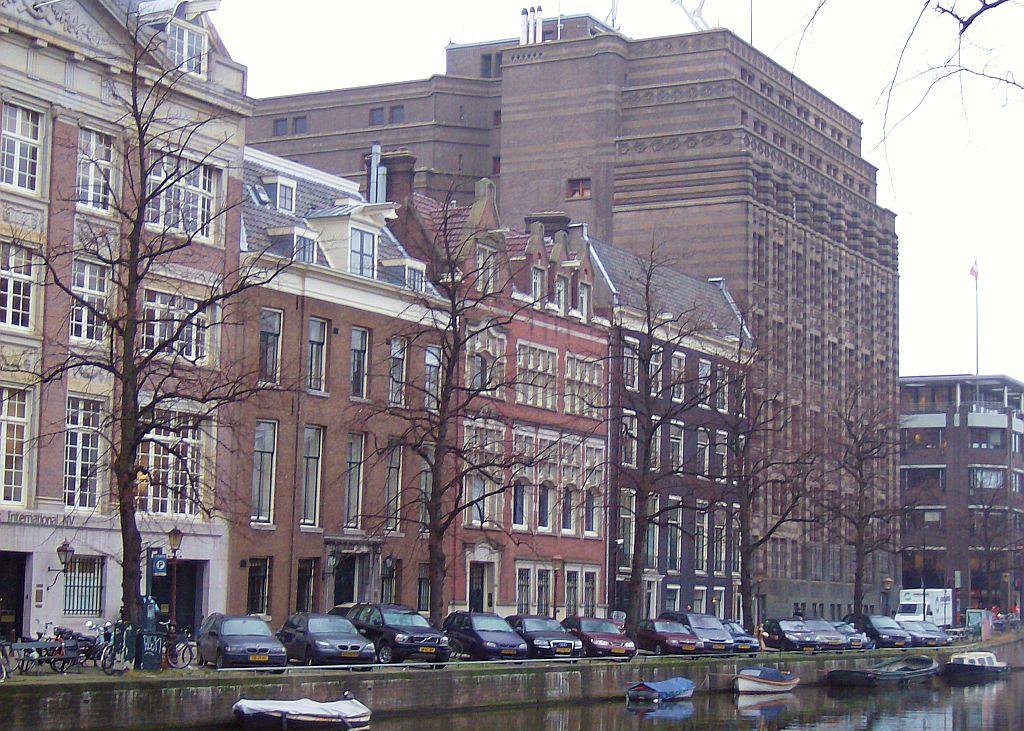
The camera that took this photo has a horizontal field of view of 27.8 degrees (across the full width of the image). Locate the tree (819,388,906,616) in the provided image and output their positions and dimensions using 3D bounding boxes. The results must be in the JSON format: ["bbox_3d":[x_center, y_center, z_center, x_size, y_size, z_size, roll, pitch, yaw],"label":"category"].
[{"bbox_3d":[17.450,7.617,102.851,4.381,12.980,4.381,1,-7,0],"label":"tree"}]

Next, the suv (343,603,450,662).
[{"bbox_3d":[-3.515,7.961,61.111,1.900,1.768,4.800,5,-7,-27],"label":"suv"}]

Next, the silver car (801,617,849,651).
[{"bbox_3d":[13.924,12.458,95.758,1.760,1.570,4.300,3,-7,-16],"label":"silver car"}]

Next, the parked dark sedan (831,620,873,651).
[{"bbox_3d":[15.429,12.958,99.014,1.780,1.400,4.500,4,-7,-20],"label":"parked dark sedan"}]

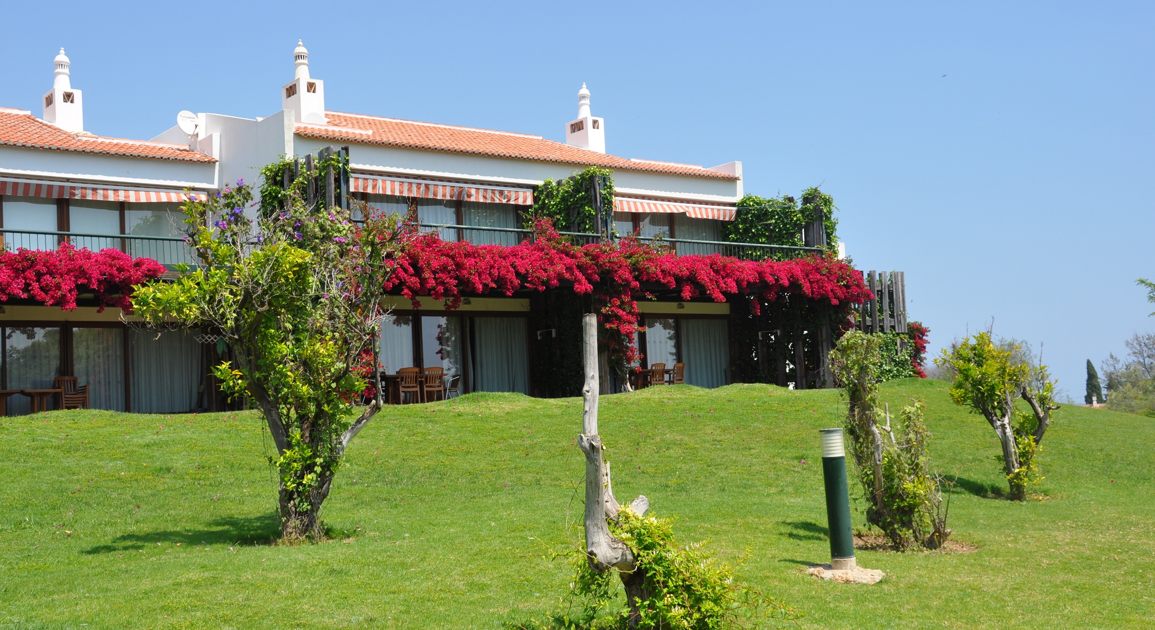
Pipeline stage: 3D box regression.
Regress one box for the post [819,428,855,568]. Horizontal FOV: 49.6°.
[{"bbox_3d":[1.788,1.260,8.591,0.158,0.964,0.158,-4,-4,0],"label":"post"}]

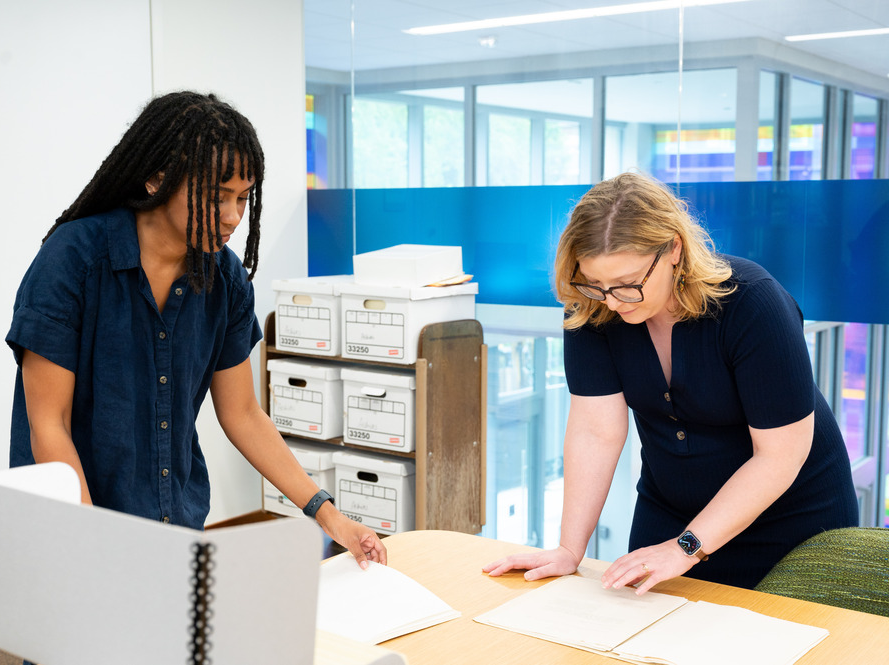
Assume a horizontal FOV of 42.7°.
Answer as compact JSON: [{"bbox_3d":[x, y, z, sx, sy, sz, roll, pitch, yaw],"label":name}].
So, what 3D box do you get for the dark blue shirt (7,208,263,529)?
[{"bbox_3d":[-0.614,0.099,2.227,0.470,0.690,0.380,-6,9,-44],"label":"dark blue shirt"}]

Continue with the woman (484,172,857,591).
[{"bbox_3d":[0.469,0.442,2.286,0.600,1.510,0.640,3,7,28],"label":"woman"}]

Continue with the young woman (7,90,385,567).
[{"bbox_3d":[-0.505,0.373,2.222,0.550,1.660,0.570,-6,9,-44],"label":"young woman"}]

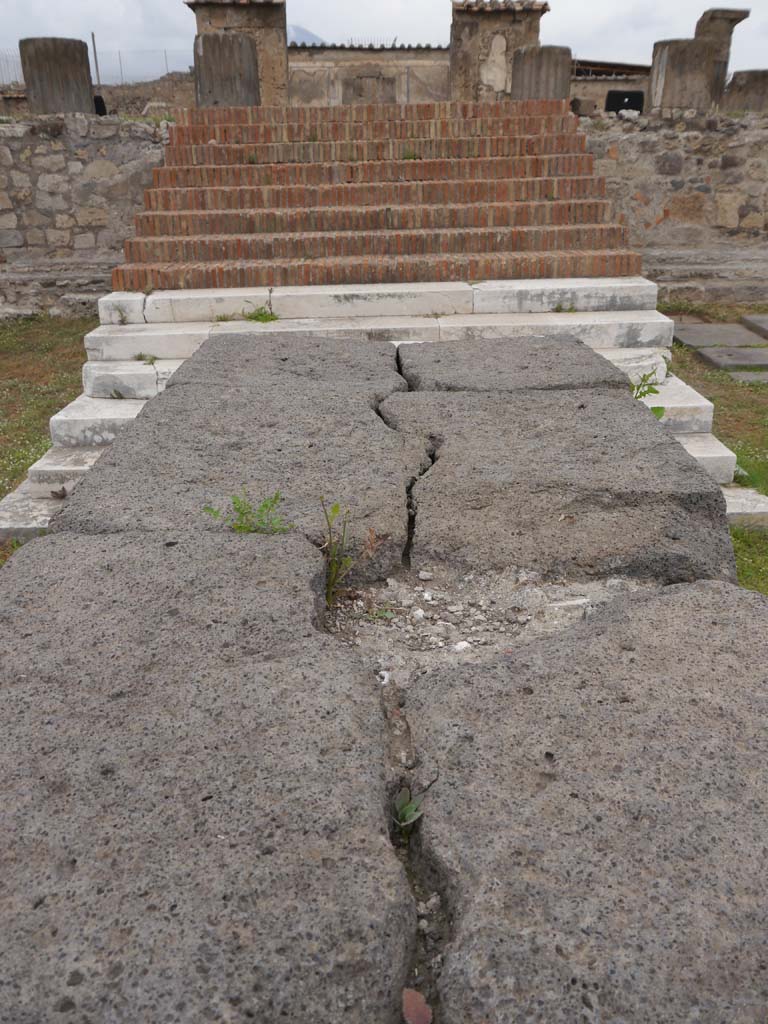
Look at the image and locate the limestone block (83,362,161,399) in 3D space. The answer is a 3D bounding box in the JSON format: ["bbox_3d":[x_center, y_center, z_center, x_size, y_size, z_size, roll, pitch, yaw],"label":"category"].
[{"bbox_3d":[-1.845,-0.967,6.014,0.519,0.168,0.420,-1,24,0],"label":"limestone block"}]

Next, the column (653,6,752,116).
[{"bbox_3d":[4.035,-5.811,10.680,1.100,1.192,0.924,-1,24,0],"label":"column"}]

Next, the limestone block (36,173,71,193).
[{"bbox_3d":[-4.268,-4.269,10.766,0.432,0.246,0.220,-1,24,0],"label":"limestone block"}]

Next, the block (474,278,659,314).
[{"bbox_3d":[1.432,-1.771,6.756,1.454,0.194,0.466,-1,24,0],"label":"block"}]

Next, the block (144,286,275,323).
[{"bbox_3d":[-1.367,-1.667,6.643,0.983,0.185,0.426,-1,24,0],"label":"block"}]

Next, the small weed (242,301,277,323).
[{"bbox_3d":[-0.955,-1.541,6.402,0.278,0.137,0.138,-1,24,0],"label":"small weed"}]

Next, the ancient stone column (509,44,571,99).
[{"bbox_3d":[1.842,-5.112,9.687,0.679,0.553,0.679,-1,24,0],"label":"ancient stone column"}]

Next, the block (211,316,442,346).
[{"bbox_3d":[-0.436,-1.368,6.427,1.718,0.187,0.458,-1,24,0],"label":"block"}]

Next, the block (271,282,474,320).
[{"bbox_3d":[-0.100,-1.736,6.763,1.613,0.194,0.466,-1,24,0],"label":"block"}]

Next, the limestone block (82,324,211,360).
[{"bbox_3d":[-1.733,-1.309,6.329,0.912,0.189,0.436,-1,24,0],"label":"limestone block"}]

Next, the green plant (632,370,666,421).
[{"bbox_3d":[0.706,-0.313,2.215,0.088,0.133,0.075,-1,24,0],"label":"green plant"}]

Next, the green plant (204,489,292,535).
[{"bbox_3d":[-0.247,0.004,1.518,0.155,0.070,0.100,-1,24,0],"label":"green plant"}]

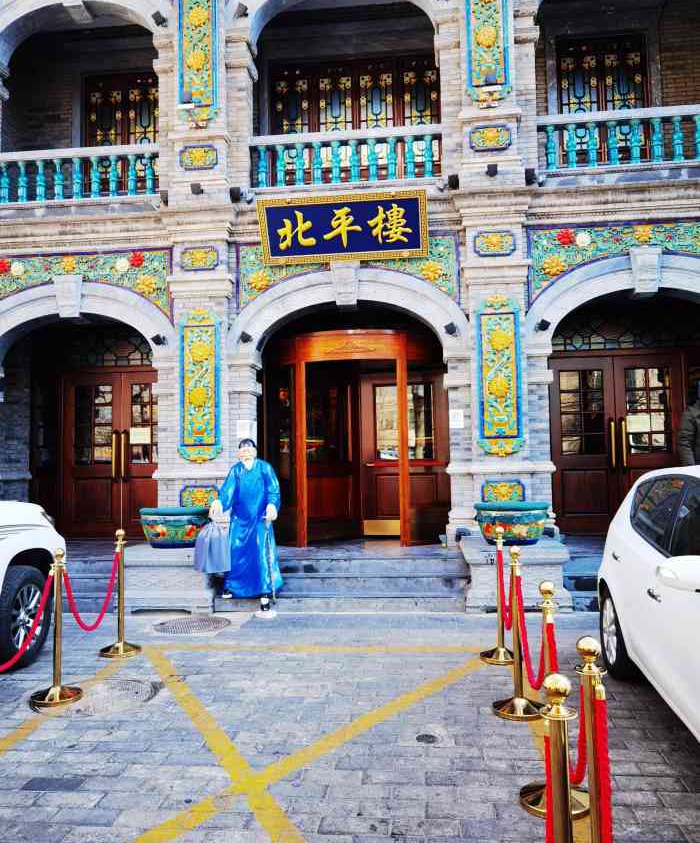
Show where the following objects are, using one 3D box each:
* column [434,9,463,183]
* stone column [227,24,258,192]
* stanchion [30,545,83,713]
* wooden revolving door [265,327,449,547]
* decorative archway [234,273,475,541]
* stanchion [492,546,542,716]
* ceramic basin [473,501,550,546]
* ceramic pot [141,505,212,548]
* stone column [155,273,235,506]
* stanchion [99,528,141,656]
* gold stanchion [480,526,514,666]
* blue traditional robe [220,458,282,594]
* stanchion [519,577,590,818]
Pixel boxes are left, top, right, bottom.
[{"bbox_3d":[1.189,-3.873,8.841,0.317,2.085,0.418,-1,-4,6],"label":"column"},{"bbox_3d":[-1.319,-3.812,9.086,0.330,2.043,0.418,-1,-4,6],"label":"stone column"},{"bbox_3d":[-1.943,1.343,4.833,0.320,0.990,0.320,-1,-4,6],"label":"stanchion"},{"bbox_3d":[0.087,0.239,9.432,2.150,2.573,1.900,-1,-4,6],"label":"wooden revolving door"},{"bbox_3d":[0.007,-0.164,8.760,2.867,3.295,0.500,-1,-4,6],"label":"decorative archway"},{"bbox_3d":[1.006,1.252,4.402,0.320,0.990,0.320,-1,-4,6],"label":"stanchion"},{"bbox_3d":[1.620,1.013,7.265,0.761,0.400,0.761,-1,-4,6],"label":"ceramic basin"},{"bbox_3d":[-1.819,1.106,7.600,0.761,0.386,0.761,-1,-4,0],"label":"ceramic pot"},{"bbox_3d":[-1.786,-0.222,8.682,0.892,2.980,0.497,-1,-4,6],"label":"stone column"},{"bbox_3d":[-1.866,1.378,5.925,0.320,0.990,0.320,-1,-4,6],"label":"stanchion"},{"bbox_3d":[1.135,1.279,5.464,0.321,0.980,0.321,-1,-4,6],"label":"gold stanchion"},{"bbox_3d":[-0.941,1.011,6.880,0.607,1.265,0.420,-1,-4,4],"label":"blue traditional robe"},{"bbox_3d":[0.921,1.229,3.325,0.321,0.980,0.321,-1,-4,6],"label":"stanchion"}]

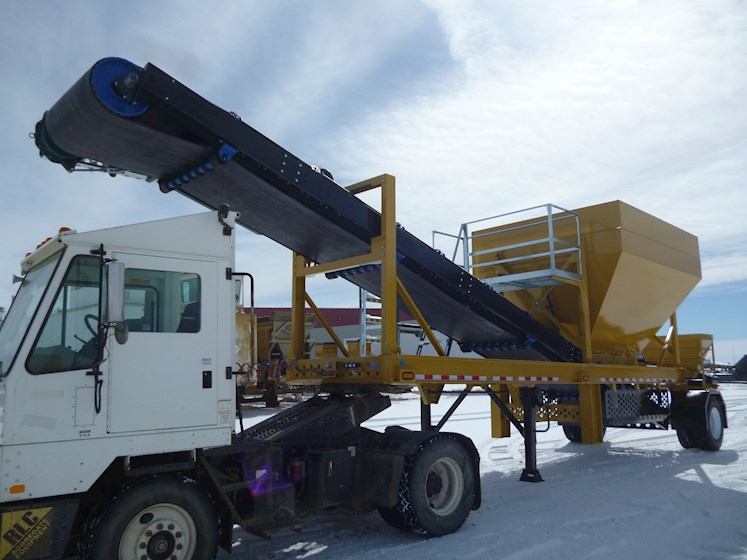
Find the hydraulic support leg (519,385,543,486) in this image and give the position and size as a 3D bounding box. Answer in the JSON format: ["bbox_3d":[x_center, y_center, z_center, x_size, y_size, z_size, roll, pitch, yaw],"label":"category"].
[{"bbox_3d":[2.165,2.125,8.366,0.230,1.280,0.220,9,-13,-43],"label":"hydraulic support leg"}]

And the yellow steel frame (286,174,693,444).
[{"bbox_3d":[2.771,1.062,10.473,9.000,3.360,2.000,9,-13,-43],"label":"yellow steel frame"}]

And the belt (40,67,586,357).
[{"bbox_3d":[0.264,-0.073,8.204,8.693,0.570,1.360,29,-26,-38],"label":"belt"}]

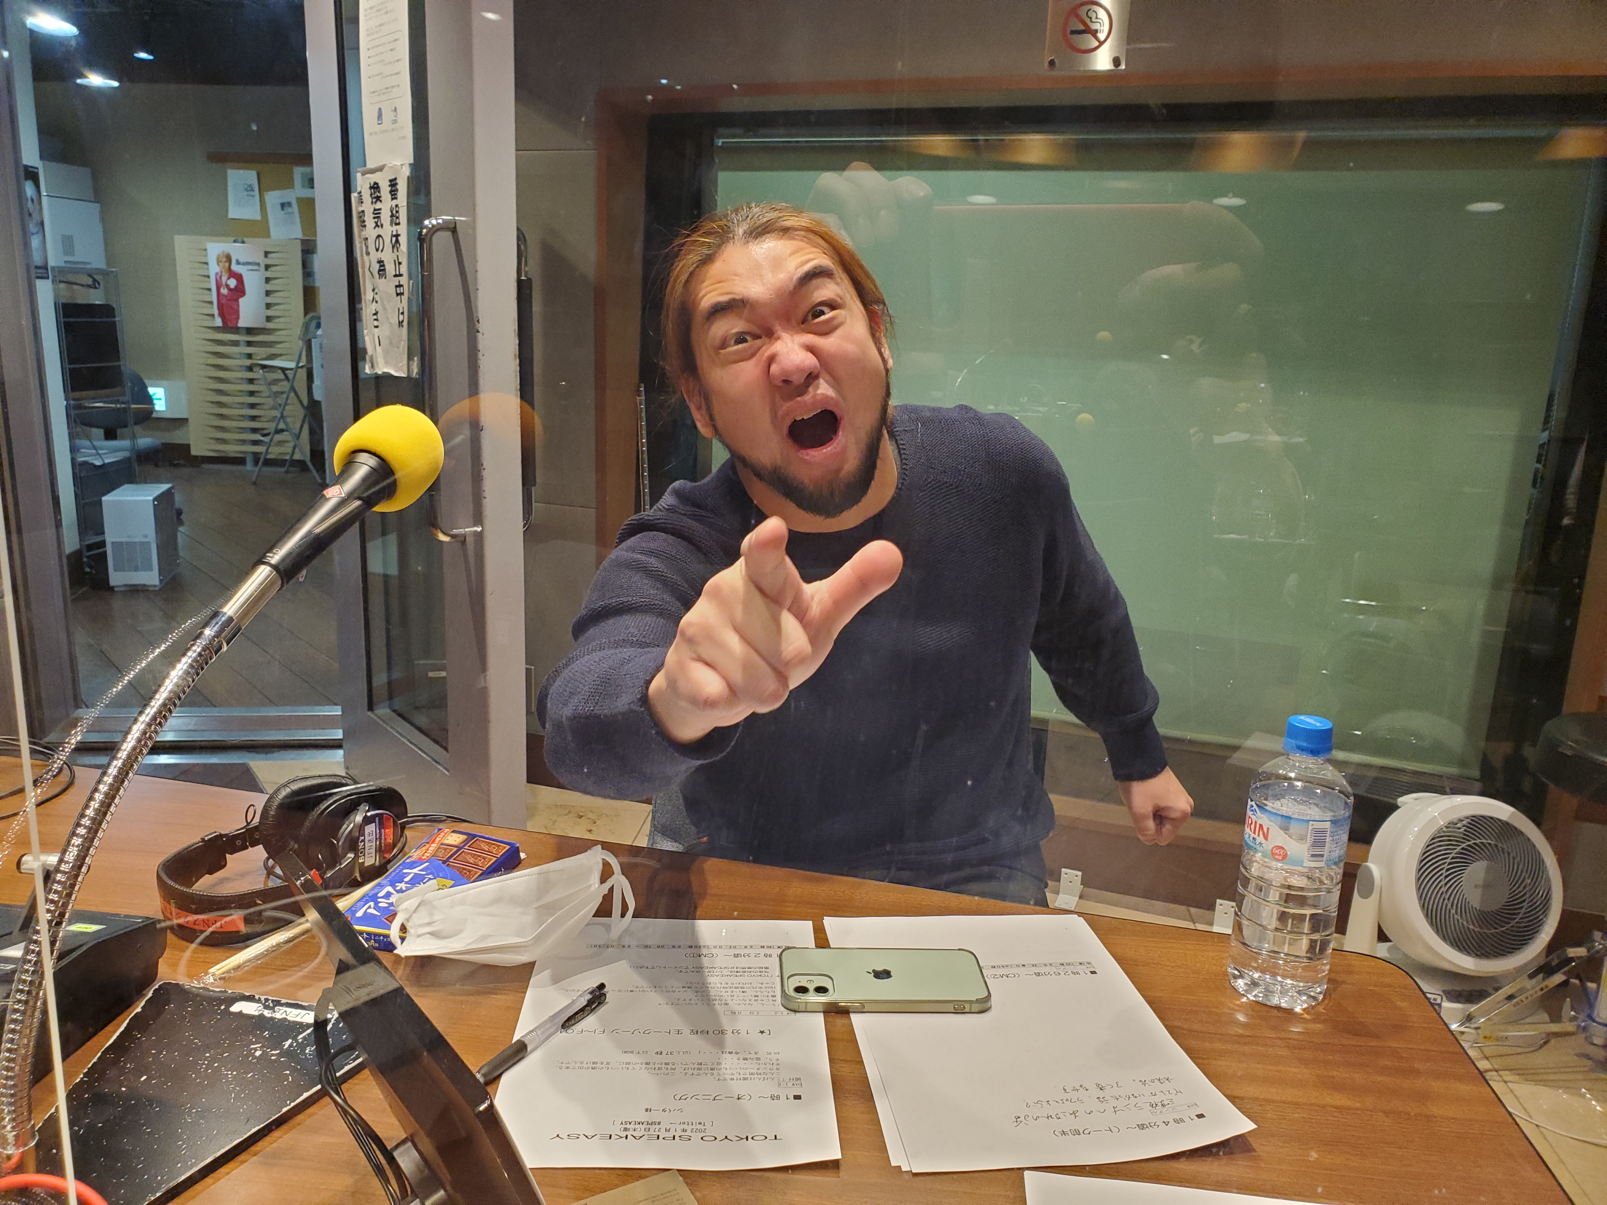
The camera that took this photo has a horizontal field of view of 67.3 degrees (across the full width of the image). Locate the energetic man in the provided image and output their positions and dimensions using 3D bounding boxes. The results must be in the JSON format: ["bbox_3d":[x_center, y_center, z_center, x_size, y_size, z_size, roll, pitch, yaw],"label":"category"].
[{"bbox_3d":[0.101,0.316,1.097,0.685,1.296,0.830,1,14,-4],"label":"energetic man"}]

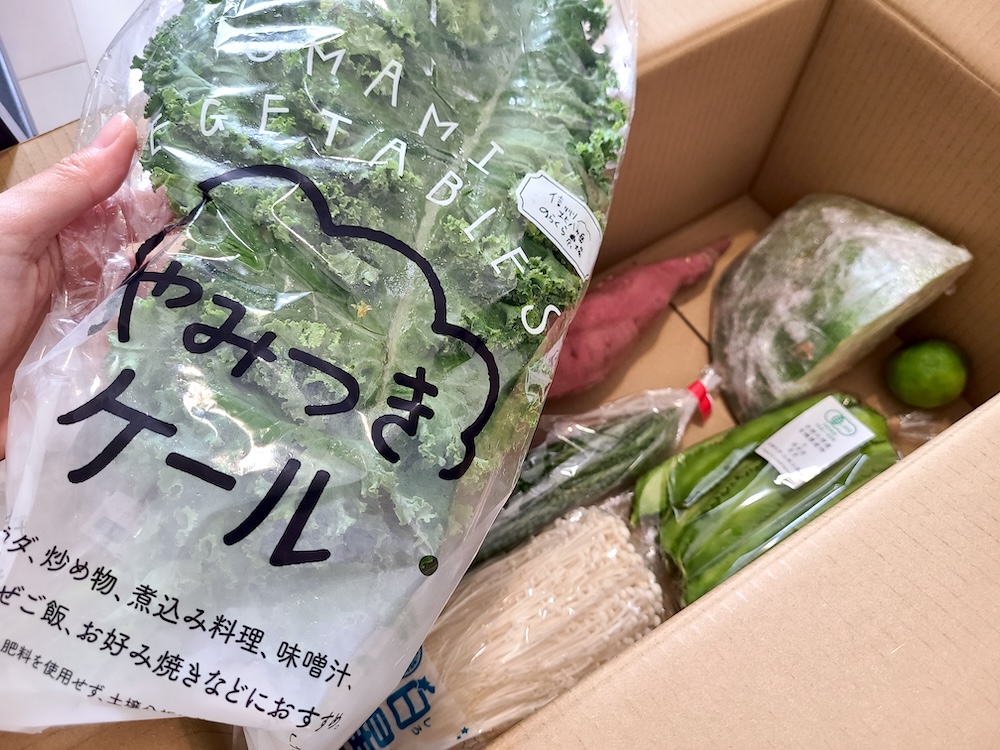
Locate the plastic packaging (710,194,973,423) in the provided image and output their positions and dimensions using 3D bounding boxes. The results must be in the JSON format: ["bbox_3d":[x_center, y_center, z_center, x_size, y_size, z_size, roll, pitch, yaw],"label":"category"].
[{"bbox_3d":[0.206,-0.067,0.541,0.153,0.117,0.140,-28,65,-13],"label":"plastic packaging"}]

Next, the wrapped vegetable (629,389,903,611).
[{"bbox_3d":[0.174,0.074,0.498,0.178,0.064,0.080,-28,65,-13],"label":"wrapped vegetable"}]

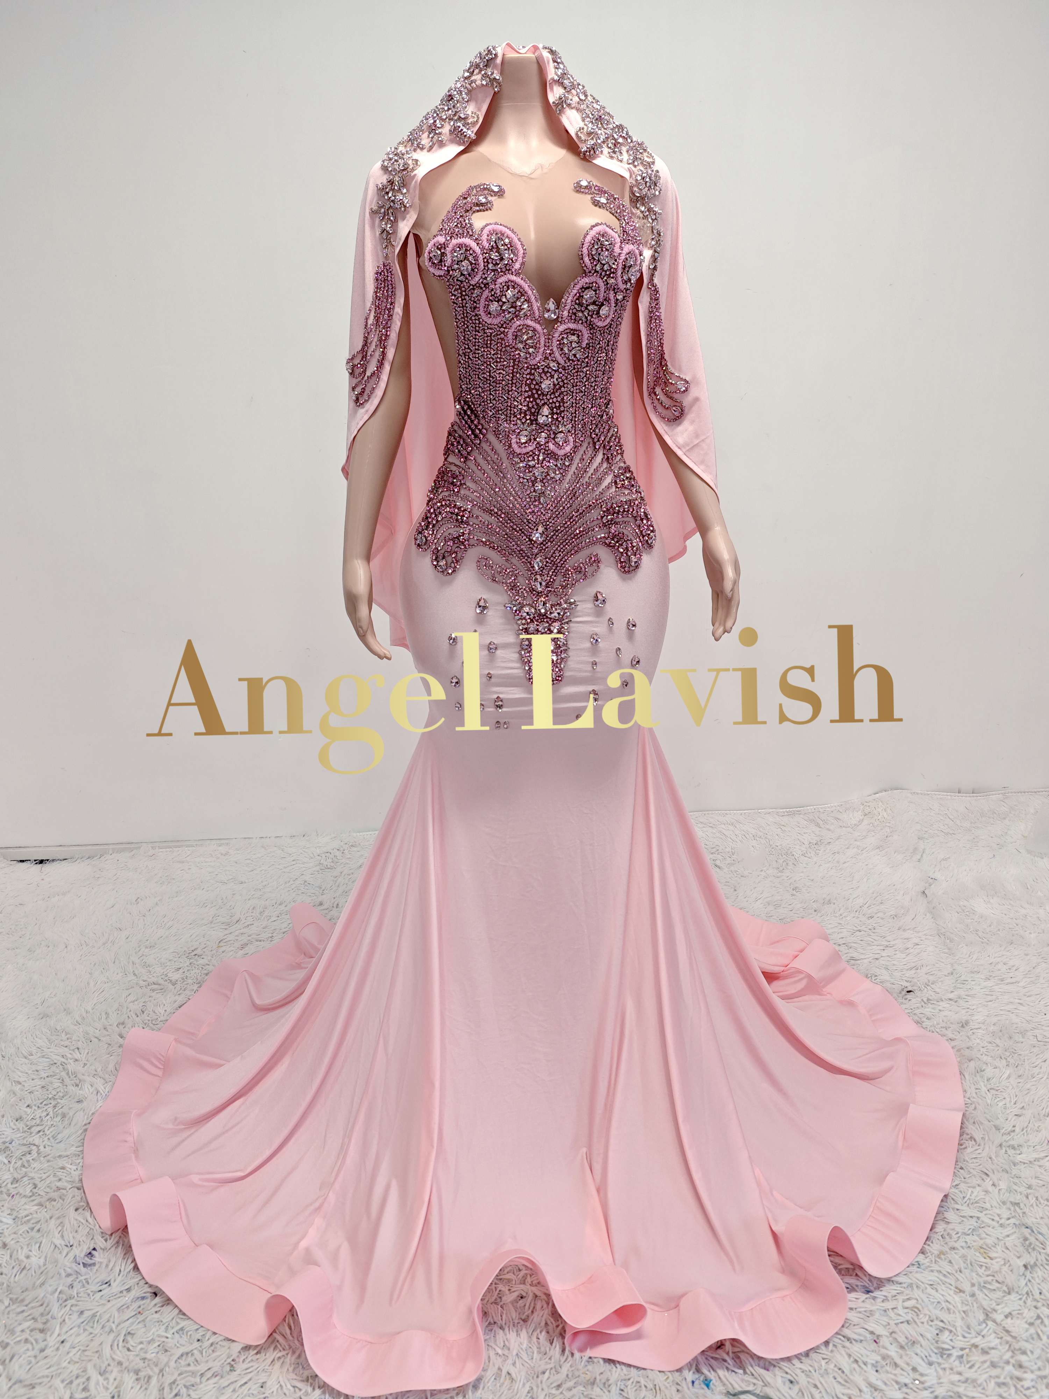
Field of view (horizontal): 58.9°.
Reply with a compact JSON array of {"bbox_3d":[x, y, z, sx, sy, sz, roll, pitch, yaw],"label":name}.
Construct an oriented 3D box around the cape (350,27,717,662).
[{"bbox_3d":[0.024,-0.425,1.300,0.570,0.860,0.290,-2,8,-11],"label":"cape"}]

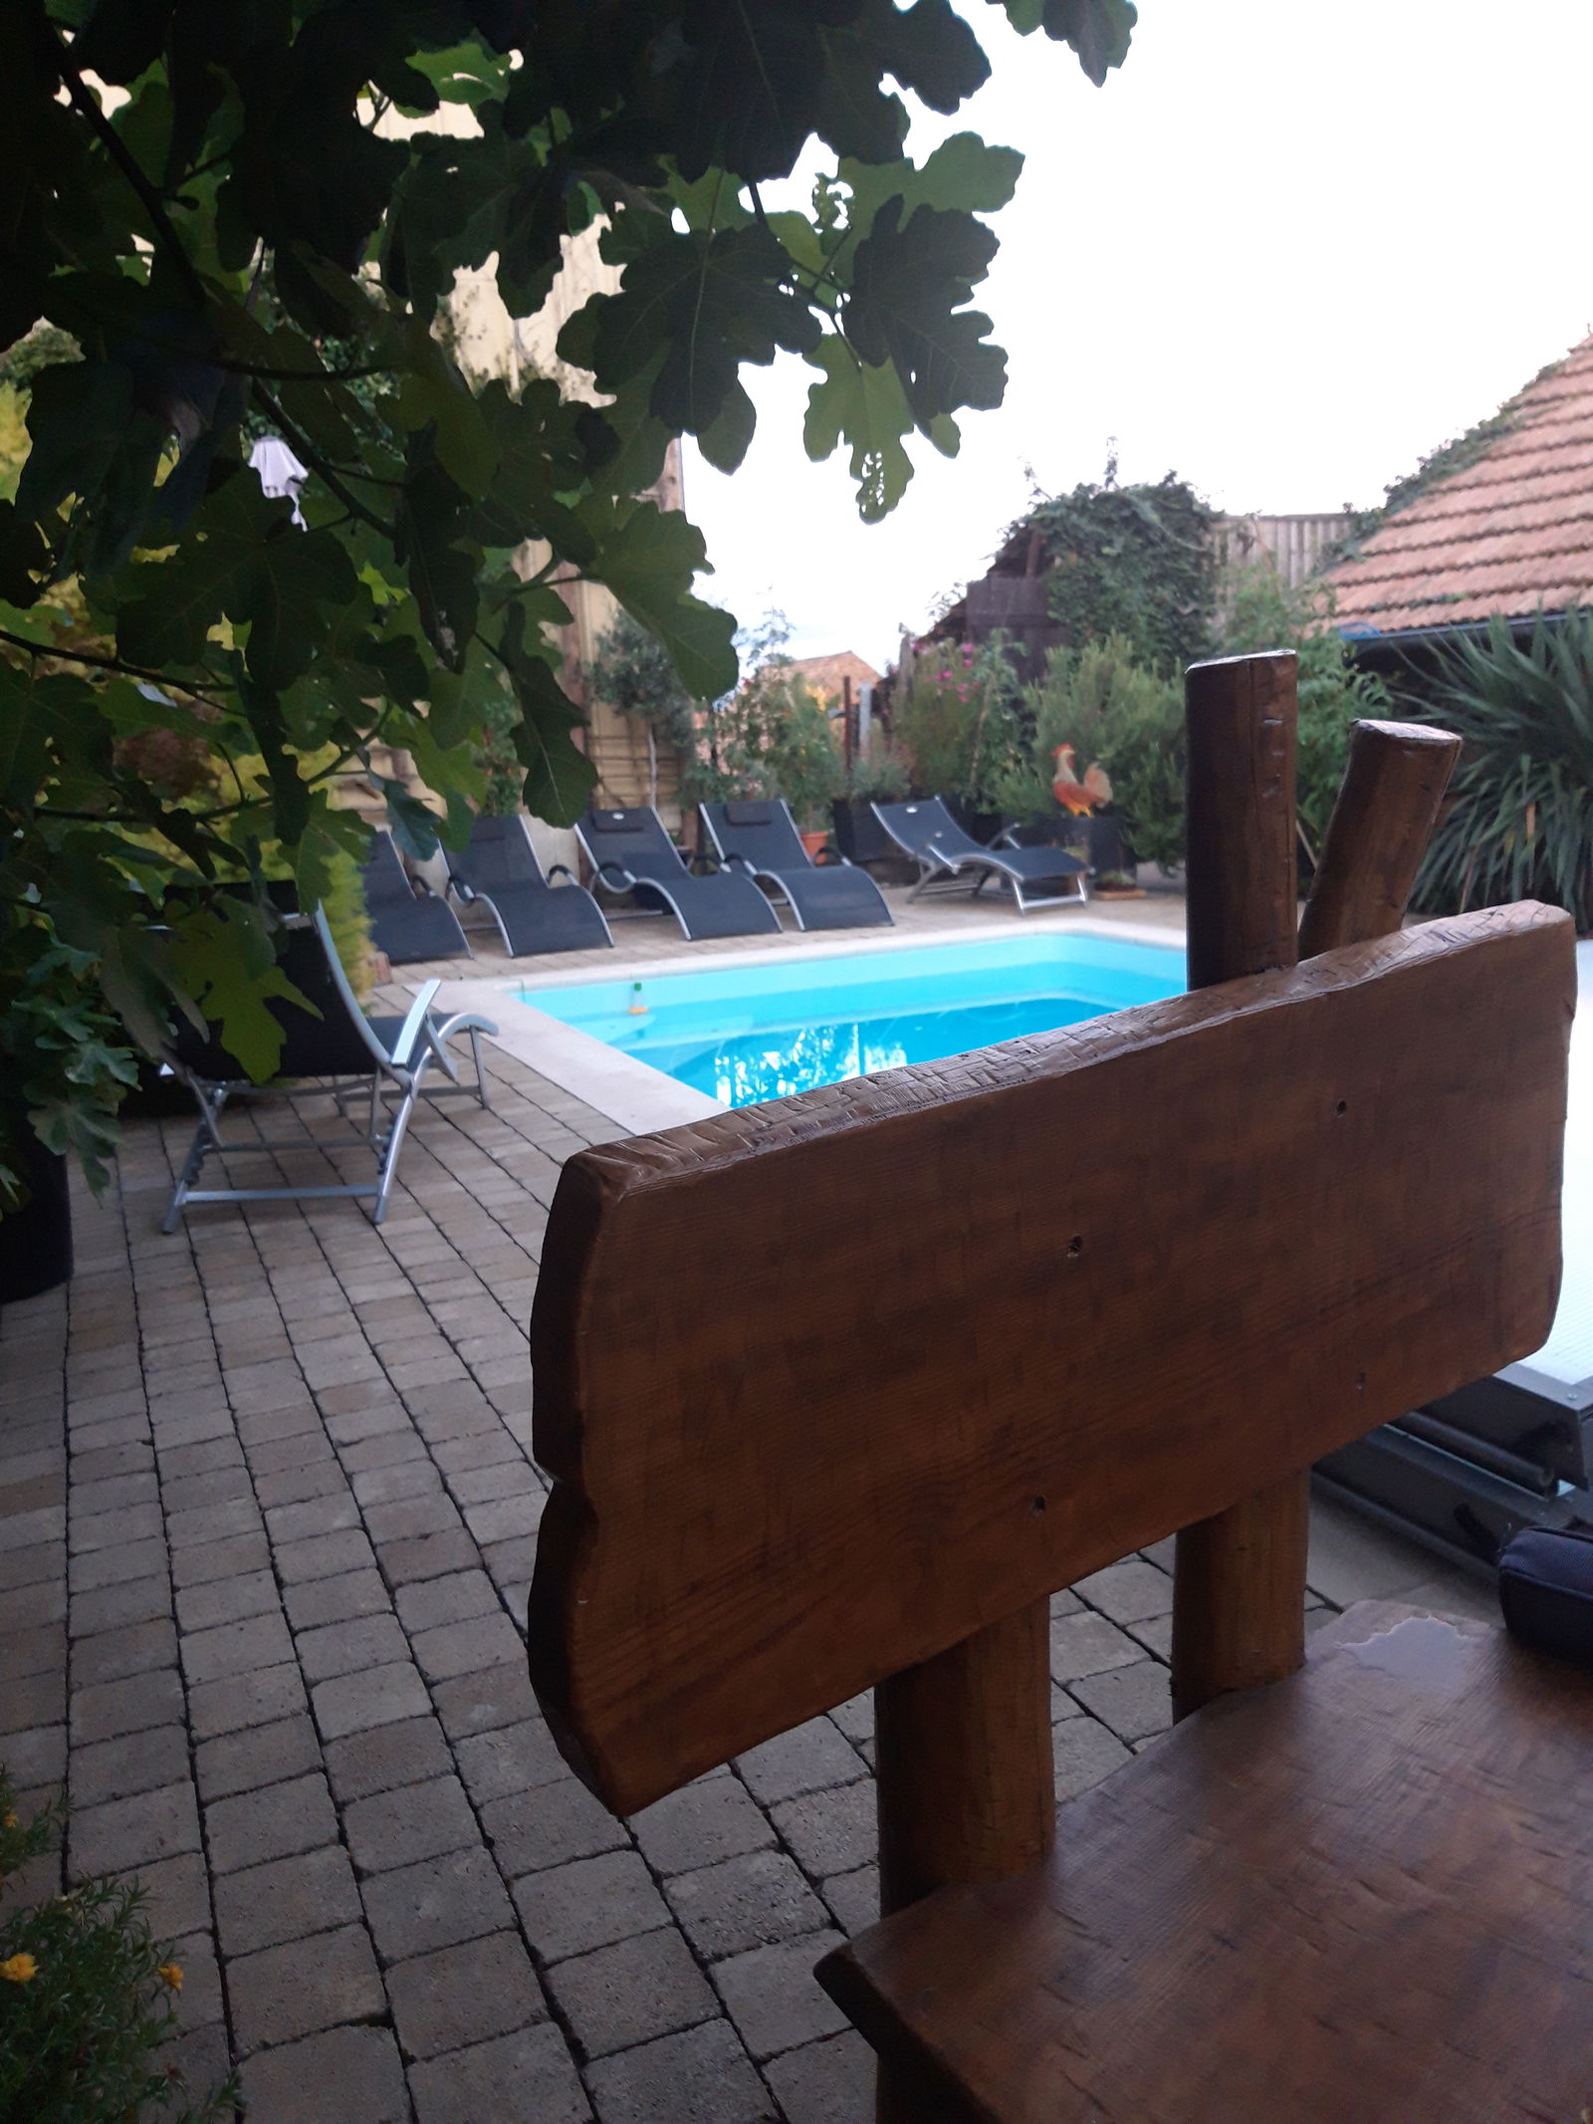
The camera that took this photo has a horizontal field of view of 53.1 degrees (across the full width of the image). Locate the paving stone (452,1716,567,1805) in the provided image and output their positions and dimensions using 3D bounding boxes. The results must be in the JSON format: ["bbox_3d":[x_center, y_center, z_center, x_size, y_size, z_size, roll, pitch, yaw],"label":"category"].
[{"bbox_3d":[-0.334,0.880,1.967,0.140,0.055,0.133,-7,13,-21],"label":"paving stone"}]

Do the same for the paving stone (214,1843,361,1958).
[{"bbox_3d":[-0.552,0.937,1.740,0.135,0.055,0.132,-7,13,-21],"label":"paving stone"}]

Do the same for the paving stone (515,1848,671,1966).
[{"bbox_3d":[-0.212,0.928,1.712,0.138,0.060,0.138,-7,12,-23],"label":"paving stone"}]

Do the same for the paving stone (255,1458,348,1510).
[{"bbox_3d":[-0.845,0.751,2.733,0.139,0.060,0.138,-7,12,-23],"label":"paving stone"}]

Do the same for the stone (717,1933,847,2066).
[{"bbox_3d":[0.004,0.946,1.582,0.138,0.060,0.137,-7,12,-23],"label":"stone"}]

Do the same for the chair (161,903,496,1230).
[{"bbox_3d":[-1.337,-0.129,4.576,0.598,0.885,1.863,-2,11,1],"label":"chair"}]

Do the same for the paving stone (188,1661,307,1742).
[{"bbox_3d":[-0.687,0.827,2.008,0.135,0.050,0.122,-6,12,-23],"label":"paving stone"}]

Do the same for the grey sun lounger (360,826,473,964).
[{"bbox_3d":[-2.594,-1.061,9.893,0.690,0.770,1.587,-8,12,-28],"label":"grey sun lounger"}]

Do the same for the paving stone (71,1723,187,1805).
[{"bbox_3d":[-0.821,0.897,1.979,0.139,0.060,0.135,-7,12,-23],"label":"paving stone"}]

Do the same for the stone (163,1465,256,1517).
[{"bbox_3d":[-0.953,0.722,2.593,0.135,0.050,0.120,-6,12,-23],"label":"stone"}]

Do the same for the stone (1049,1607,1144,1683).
[{"bbox_3d":[0.385,0.811,2.150,0.140,0.055,0.133,-7,13,-21],"label":"stone"}]

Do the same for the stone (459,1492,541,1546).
[{"bbox_3d":[-0.433,0.730,2.474,0.135,0.050,0.132,-6,12,-23],"label":"stone"}]

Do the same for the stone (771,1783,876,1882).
[{"bbox_3d":[0.057,0.895,1.816,0.140,0.055,0.133,-7,13,-21],"label":"stone"}]

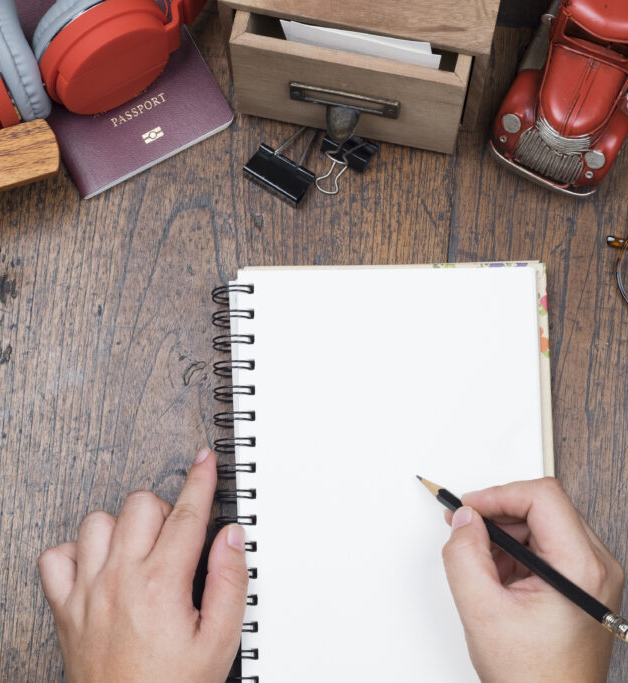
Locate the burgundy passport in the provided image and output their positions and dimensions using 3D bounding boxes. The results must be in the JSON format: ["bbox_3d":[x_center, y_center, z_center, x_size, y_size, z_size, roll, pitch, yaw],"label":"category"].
[{"bbox_3d":[-0.108,-0.146,0.895,0.088,0.006,0.125,-28,80,-6],"label":"burgundy passport"}]

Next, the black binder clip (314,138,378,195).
[{"bbox_3d":[0.014,-0.092,0.878,0.026,0.019,0.034,30,79,6],"label":"black binder clip"}]

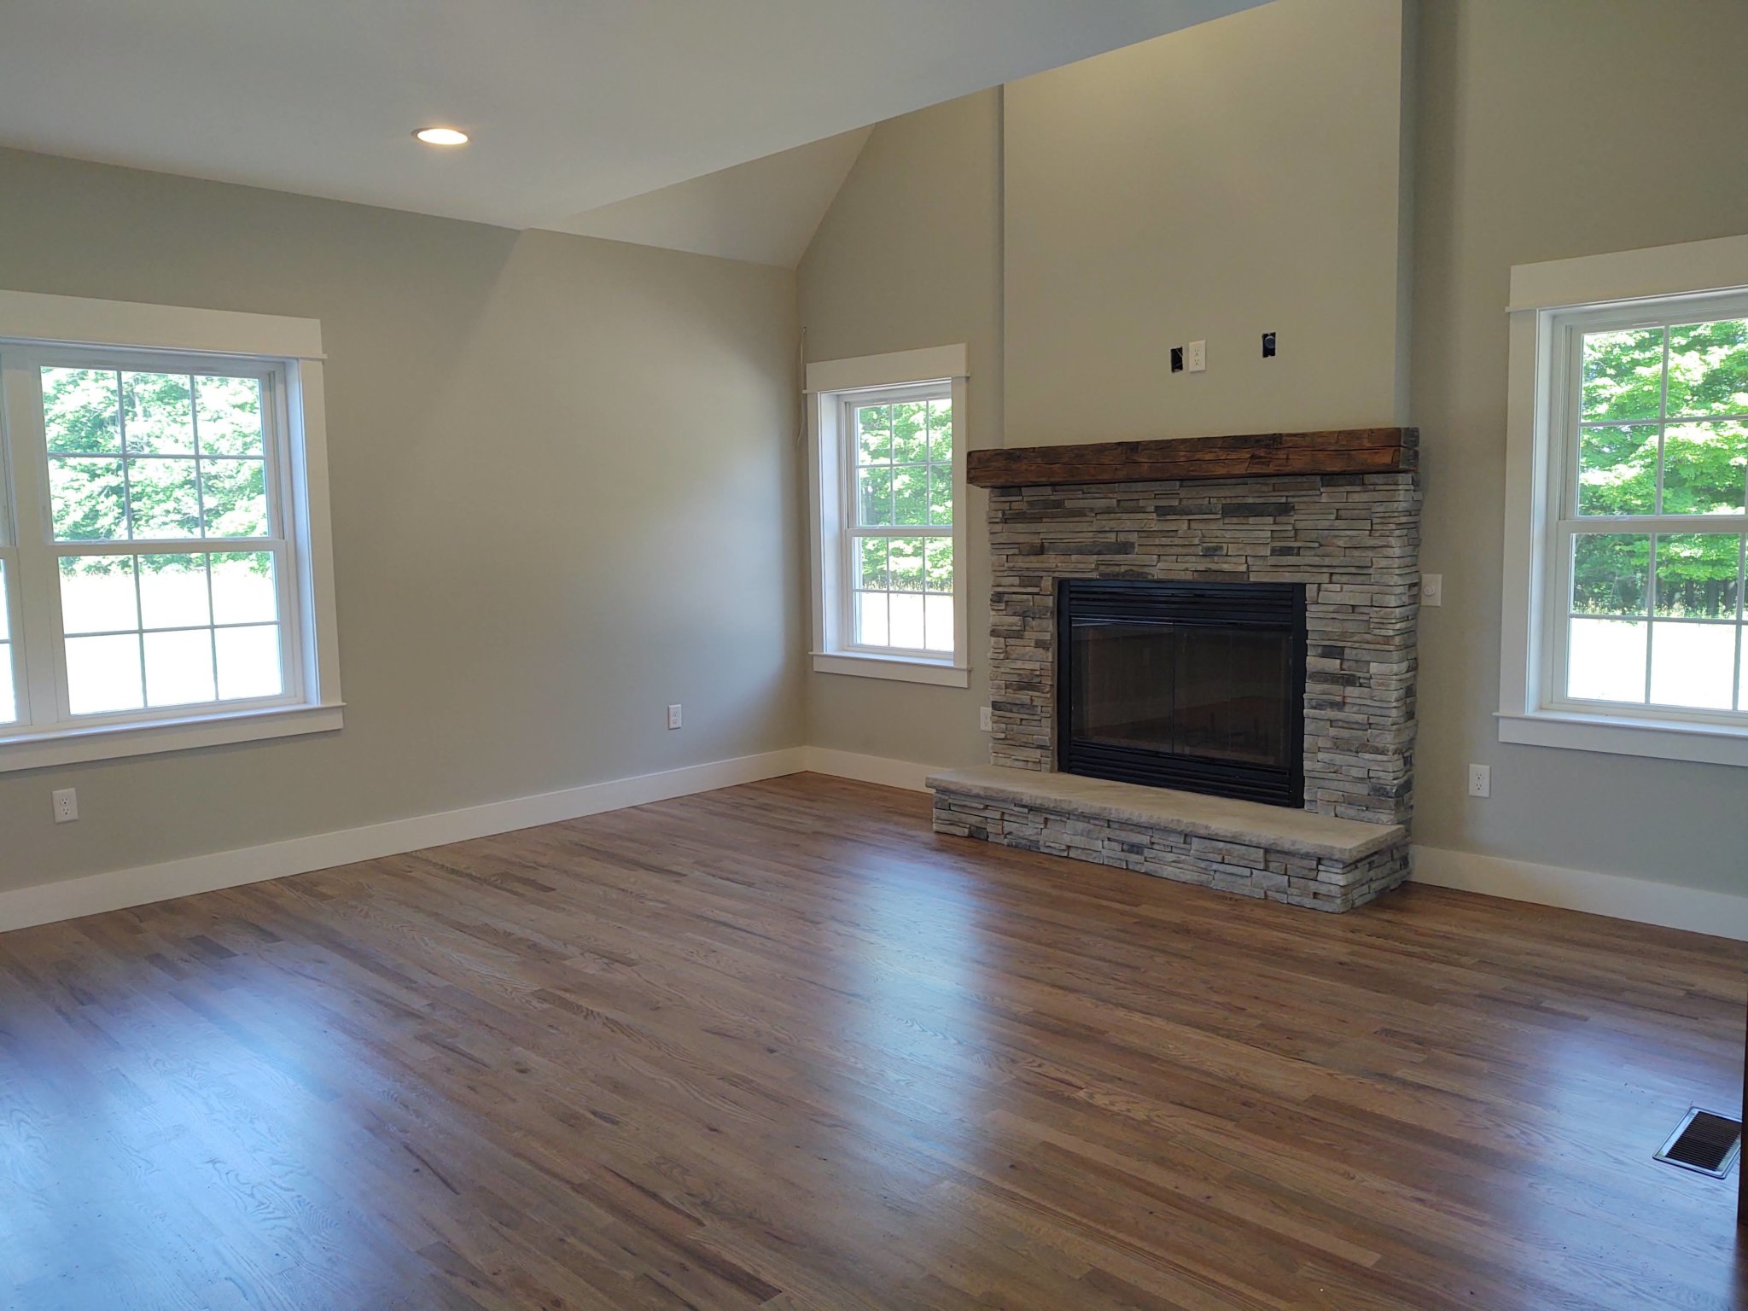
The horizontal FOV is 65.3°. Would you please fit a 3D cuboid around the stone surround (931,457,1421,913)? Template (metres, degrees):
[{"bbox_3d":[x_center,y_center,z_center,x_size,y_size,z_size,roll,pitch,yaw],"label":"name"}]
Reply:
[{"bbox_3d":[1.157,0.053,5.641,1.984,1.570,0.603,5,8,44],"label":"stone surround"}]

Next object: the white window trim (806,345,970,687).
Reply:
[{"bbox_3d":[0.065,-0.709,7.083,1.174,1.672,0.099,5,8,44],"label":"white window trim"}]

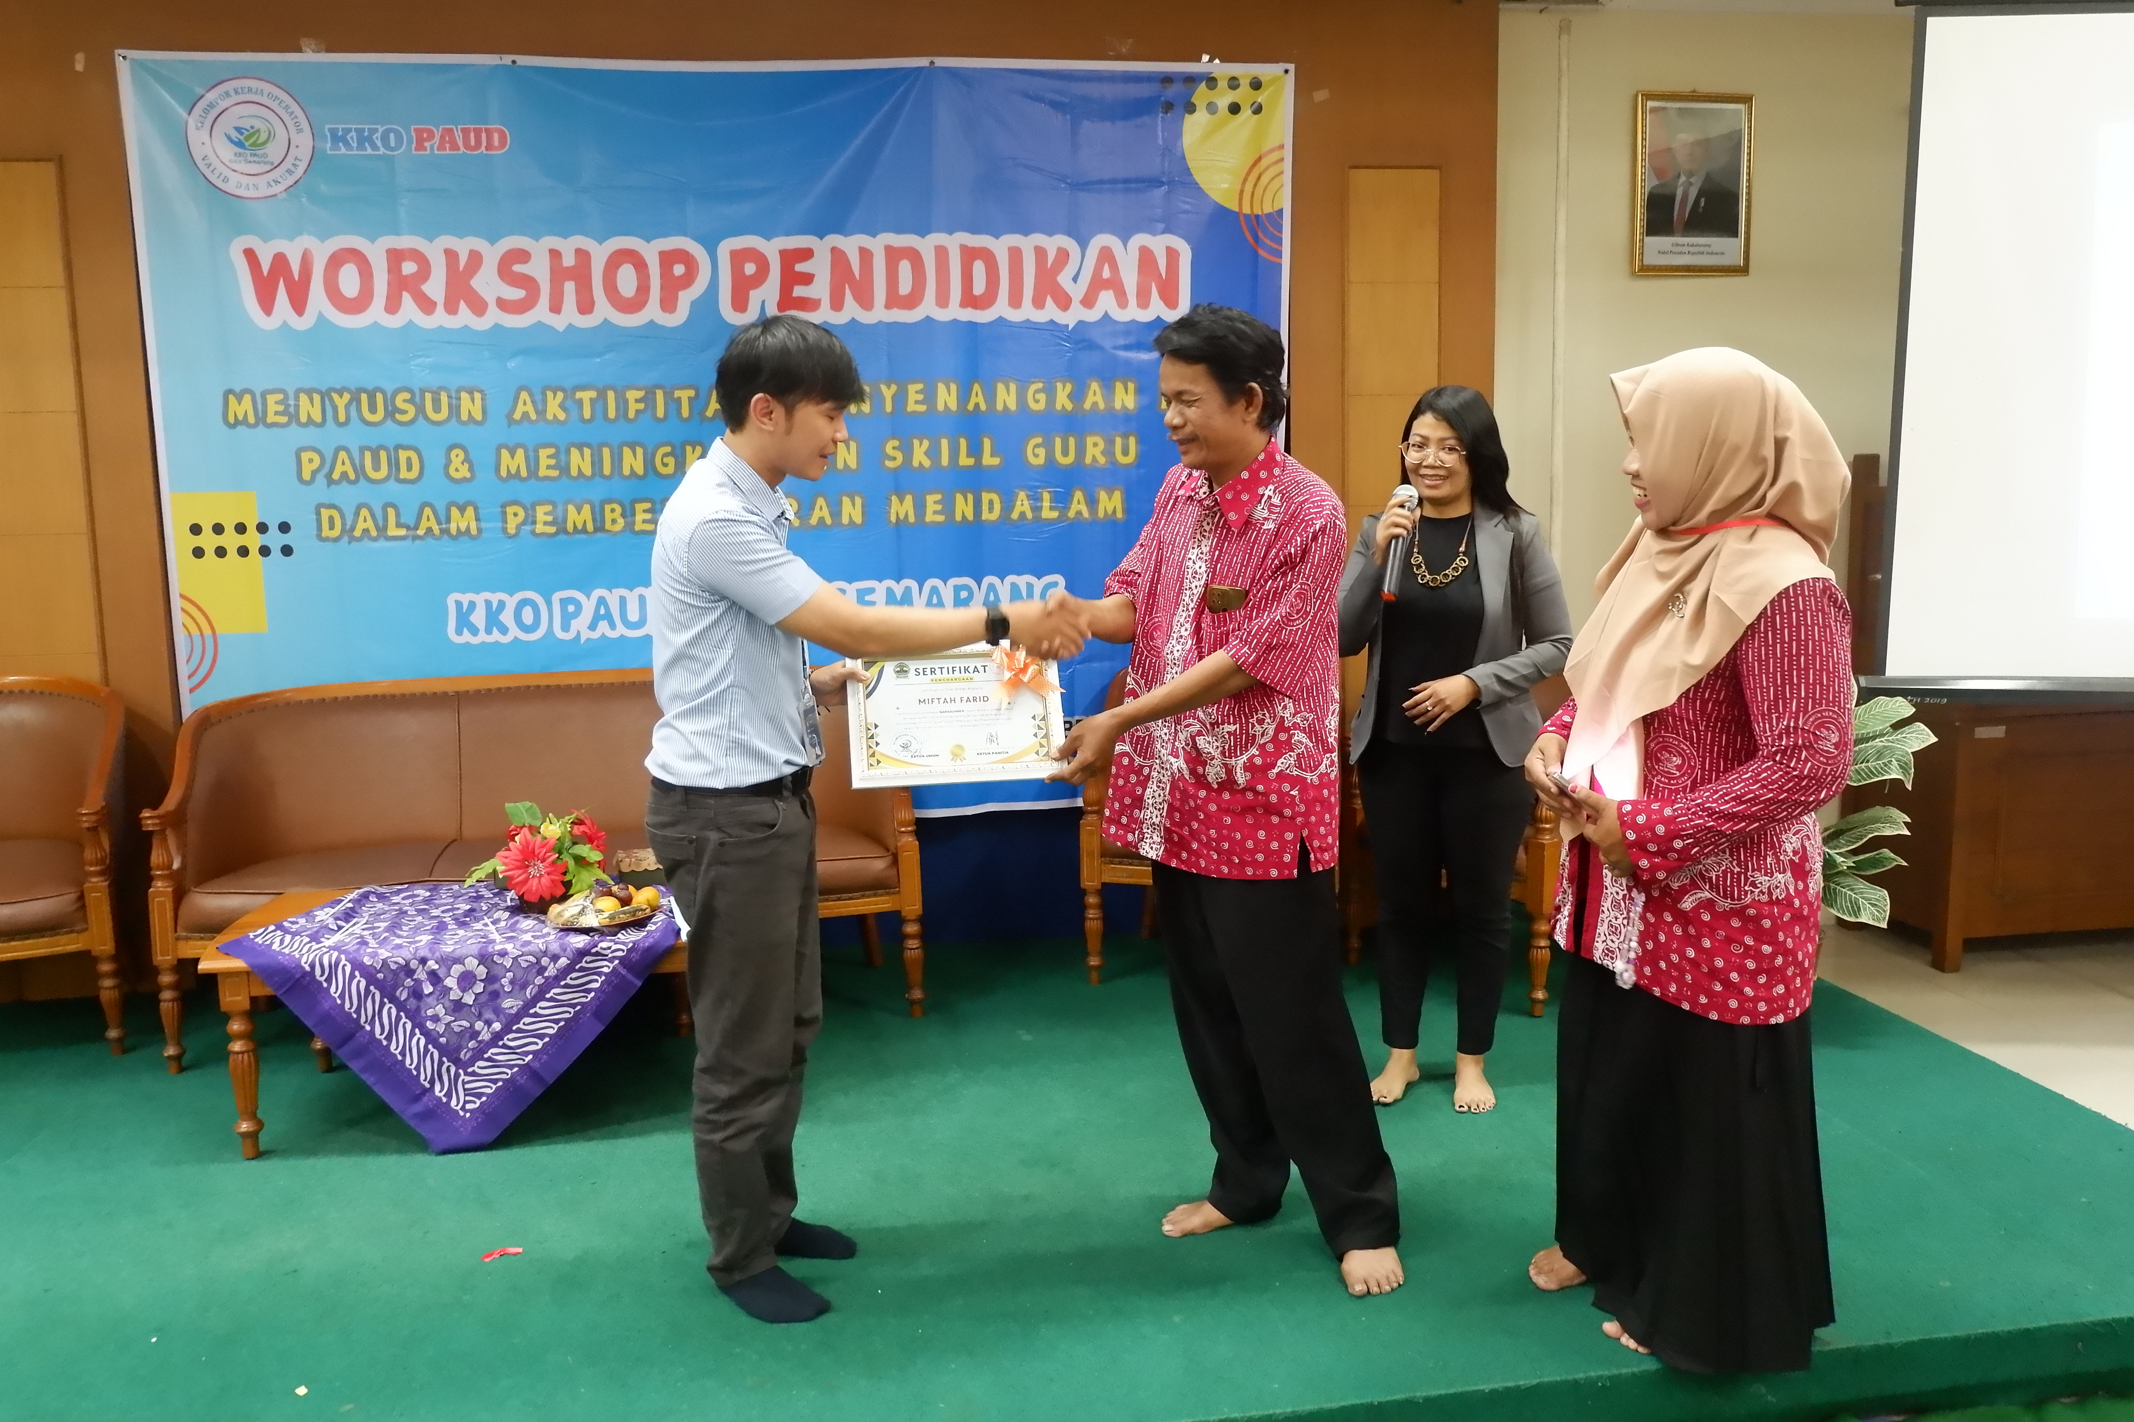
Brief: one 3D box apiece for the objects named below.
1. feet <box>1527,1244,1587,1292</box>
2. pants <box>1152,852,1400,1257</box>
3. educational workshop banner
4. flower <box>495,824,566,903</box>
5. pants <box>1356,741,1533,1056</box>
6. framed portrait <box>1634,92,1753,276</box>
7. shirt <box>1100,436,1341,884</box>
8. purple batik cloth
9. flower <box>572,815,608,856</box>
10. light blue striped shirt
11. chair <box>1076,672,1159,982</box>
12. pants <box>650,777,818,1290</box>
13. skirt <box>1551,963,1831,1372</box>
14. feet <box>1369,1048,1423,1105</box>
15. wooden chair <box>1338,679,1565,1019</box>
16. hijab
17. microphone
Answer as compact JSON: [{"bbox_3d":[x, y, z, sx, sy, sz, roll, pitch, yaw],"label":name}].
[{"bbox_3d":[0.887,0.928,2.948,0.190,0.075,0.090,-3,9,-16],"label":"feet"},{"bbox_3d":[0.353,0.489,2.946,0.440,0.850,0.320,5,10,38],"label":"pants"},{"bbox_3d":[-0.862,-0.694,4.598,3.000,2.019,0.050,-2,8,-7],"label":"educational workshop banner"},{"bbox_3d":[-1.157,0.339,3.707,0.142,0.165,0.075,-3,9,-16],"label":"flower"},{"bbox_3d":[0.814,0.375,3.719,0.380,0.760,0.270,0,8,9],"label":"pants"},{"bbox_3d":[1.836,-1.542,5.036,0.366,0.525,0.035,-2,8,-9],"label":"framed portrait"},{"bbox_3d":[0.271,-0.071,2.848,0.480,0.730,0.340,7,11,44],"label":"shirt"},{"bbox_3d":[-1.305,0.651,3.840,0.950,0.430,0.620,-2,8,-9],"label":"purple batik cloth"},{"bbox_3d":[-1.071,0.293,3.837,0.080,0.105,0.100,1,9,15],"label":"flower"},{"bbox_3d":[-0.550,-0.163,2.814,0.310,0.560,0.460,-2,8,-9],"label":"light blue striped shirt"},{"bbox_3d":[0.434,0.274,4.708,0.680,0.860,0.640,1,8,14],"label":"chair"},{"bbox_3d":[-0.540,0.529,2.869,0.290,0.840,0.350,-1,8,2],"label":"pants"},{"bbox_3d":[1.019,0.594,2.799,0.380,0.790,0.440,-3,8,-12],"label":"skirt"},{"bbox_3d":[0.737,0.782,3.775,0.095,0.095,0.220,5,10,35],"label":"feet"},{"bbox_3d":[1.185,0.276,4.609,0.650,0.860,0.680,-7,10,-38],"label":"wooden chair"},{"bbox_3d":[0.997,-0.219,2.689,0.440,0.680,0.380,-2,8,-6],"label":"hijab"},{"bbox_3d":[0.662,-0.336,3.428,0.052,0.250,0.052,7,-9,5],"label":"microphone"}]

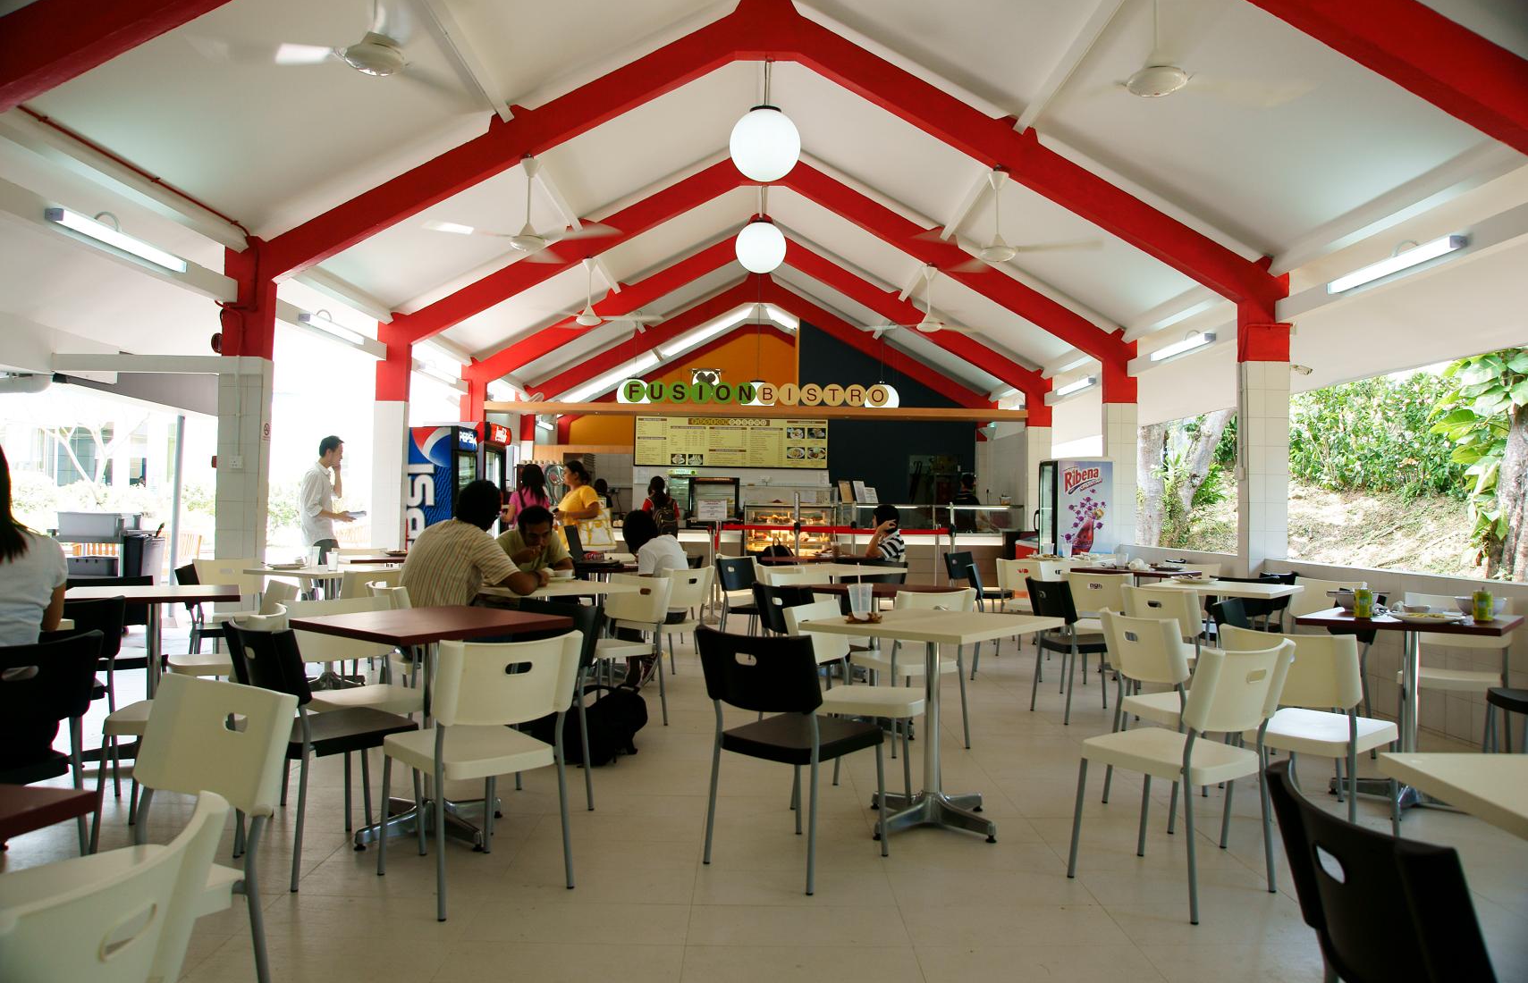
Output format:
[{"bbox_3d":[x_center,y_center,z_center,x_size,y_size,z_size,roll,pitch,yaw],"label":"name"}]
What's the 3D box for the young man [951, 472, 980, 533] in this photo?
[{"bbox_3d":[3.005,0.597,15.217,0.360,1.726,0.500,2,-1,-40],"label":"young man"}]

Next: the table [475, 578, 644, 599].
[{"bbox_3d":[-1.092,0.861,5.218,0.700,0.750,0.700,0,-1,41],"label":"table"}]

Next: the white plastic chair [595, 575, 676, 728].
[{"bbox_3d":[-0.825,0.853,5.439,0.450,0.780,0.520,0,-1,40],"label":"white plastic chair"}]

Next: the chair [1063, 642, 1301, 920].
[{"bbox_3d":[1.274,0.841,3.178,0.460,0.780,0.510,1,-1,-34],"label":"chair"}]

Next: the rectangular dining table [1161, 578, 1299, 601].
[{"bbox_3d":[2.588,0.918,5.776,0.700,0.750,0.700,2,-1,-41],"label":"rectangular dining table"}]

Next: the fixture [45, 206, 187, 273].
[{"bbox_3d":[-3.750,-1.450,5.960,0.100,0.070,1.180,1,-1,0],"label":"fixture"}]

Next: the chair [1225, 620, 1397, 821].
[{"bbox_3d":[1.914,0.857,3.591,0.460,0.780,0.510,0,-1,44],"label":"chair"}]

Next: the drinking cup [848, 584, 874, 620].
[{"bbox_3d":[0.366,0.415,3.808,0.094,0.128,0.094,1,-1,0],"label":"drinking cup"}]

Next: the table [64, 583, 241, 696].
[{"bbox_3d":[-2.742,0.823,4.574,0.700,0.745,0.700,1,-1,-26],"label":"table"}]

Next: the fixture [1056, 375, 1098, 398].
[{"bbox_3d":[3.595,-1.207,11.732,0.100,0.090,1.230,1,-1,0],"label":"fixture"}]

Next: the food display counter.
[{"bbox_3d":[0.341,0.805,14.322,1.270,1.211,0.760,1,-1,0],"label":"food display counter"}]

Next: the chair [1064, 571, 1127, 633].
[{"bbox_3d":[2.072,0.910,6.652,0.460,0.780,0.510,1,-1,-5],"label":"chair"}]

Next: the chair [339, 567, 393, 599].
[{"bbox_3d":[-2.290,0.835,5.922,0.460,0.780,0.510,2,-1,-39],"label":"chair"}]

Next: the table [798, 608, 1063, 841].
[{"bbox_3d":[0.621,0.856,3.764,0.697,0.758,0.707,0,-1,40],"label":"table"}]

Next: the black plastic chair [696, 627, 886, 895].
[{"bbox_3d":[0.110,0.829,3.367,0.465,0.788,0.515,0,-1,41],"label":"black plastic chair"}]

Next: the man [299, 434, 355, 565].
[{"bbox_3d":[-3.678,0.383,8.570,0.450,1.730,0.480,1,-1,0],"label":"man"}]

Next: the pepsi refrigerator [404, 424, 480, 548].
[{"bbox_3d":[-3.649,0.308,11.404,0.646,2.020,0.636,0,-1,7],"label":"pepsi refrigerator"}]

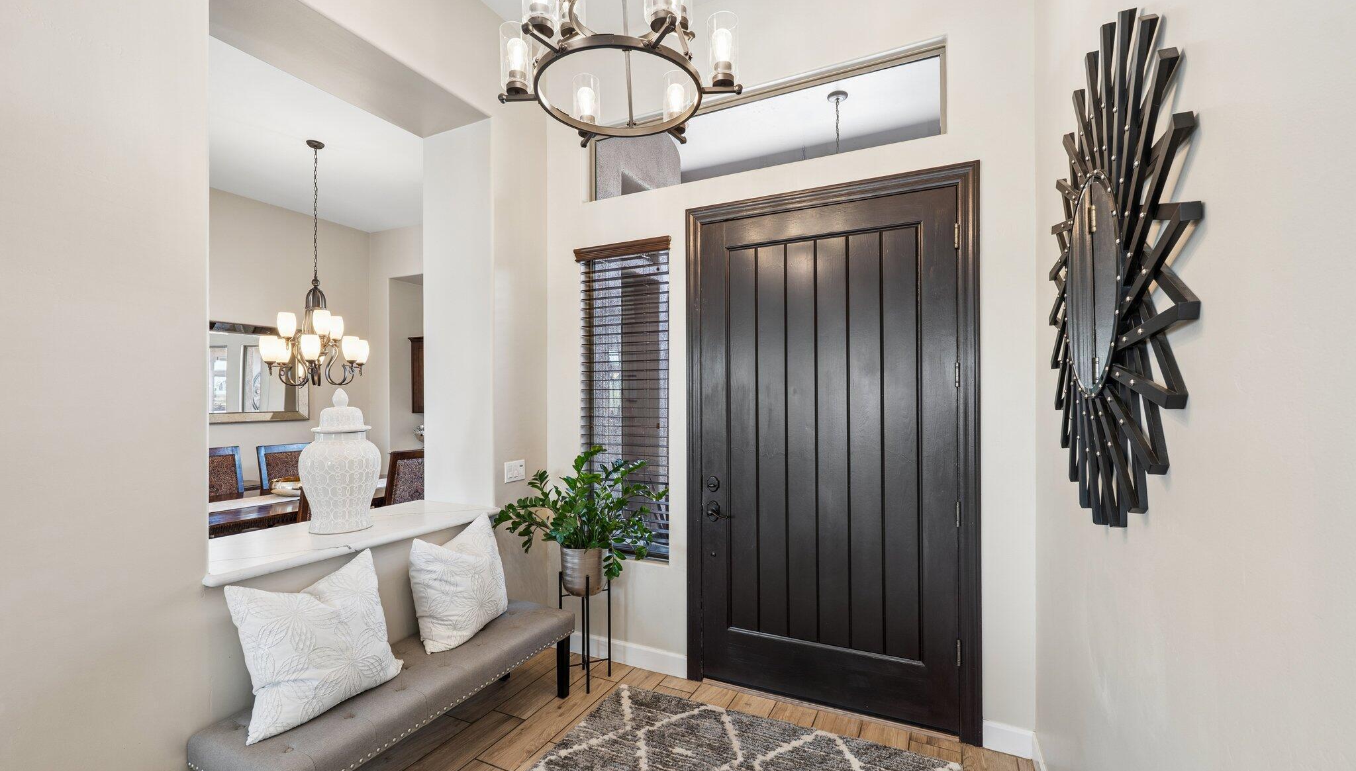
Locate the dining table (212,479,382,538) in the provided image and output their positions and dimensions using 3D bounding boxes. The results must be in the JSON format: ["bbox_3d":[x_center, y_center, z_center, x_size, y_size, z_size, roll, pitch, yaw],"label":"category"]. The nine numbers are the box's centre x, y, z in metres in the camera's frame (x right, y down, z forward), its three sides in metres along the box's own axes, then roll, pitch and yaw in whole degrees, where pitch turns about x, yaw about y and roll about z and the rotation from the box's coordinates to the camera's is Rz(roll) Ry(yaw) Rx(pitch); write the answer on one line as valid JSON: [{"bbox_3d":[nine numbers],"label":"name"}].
[{"bbox_3d":[-2.820,1.225,4.100,1.150,0.770,2.150,-1,-1,31],"label":"dining table"}]

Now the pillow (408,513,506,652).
[{"bbox_3d":[-0.951,0.863,2.329,0.150,0.450,0.430,-25,-15,27],"label":"pillow"}]

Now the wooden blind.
[{"bbox_3d":[-0.300,0.083,3.045,0.600,1.800,0.100,0,-1,25],"label":"wooden blind"}]

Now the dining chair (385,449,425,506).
[{"bbox_3d":[-2.200,1.055,4.220,0.620,1.120,0.500,-1,-1,33],"label":"dining chair"}]

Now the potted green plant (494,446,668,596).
[{"bbox_3d":[-0.468,0.687,2.706,0.820,0.760,0.620,0,-1,26],"label":"potted green plant"}]

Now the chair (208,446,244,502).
[{"bbox_3d":[-3.390,1.050,3.880,0.620,1.120,0.500,0,-1,28],"label":"chair"}]

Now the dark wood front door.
[{"bbox_3d":[0.700,0.300,2.610,1.370,2.530,0.120,0,-1,24],"label":"dark wood front door"}]

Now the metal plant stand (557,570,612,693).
[{"bbox_3d":[-0.481,1.247,2.750,0.190,0.590,0.190,0,-1,26],"label":"metal plant stand"}]

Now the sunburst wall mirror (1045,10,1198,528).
[{"bbox_3d":[0.902,-0.209,1.145,0.060,0.980,0.970,0,-1,26],"label":"sunburst wall mirror"}]

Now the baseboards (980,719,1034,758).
[{"bbox_3d":[1.373,1.476,2.189,0.180,0.115,0.018,0,-1,26],"label":"baseboards"}]

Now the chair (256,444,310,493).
[{"bbox_3d":[-3.069,1.028,4.388,0.600,1.075,0.500,0,-1,26],"label":"chair"}]

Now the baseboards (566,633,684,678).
[{"bbox_3d":[-0.370,1.542,3.040,0.900,0.132,0.020,0,-1,25],"label":"baseboards"}]

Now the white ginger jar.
[{"bbox_3d":[-1.583,0.341,2.485,0.325,0.652,0.325,0,-1,0],"label":"white ginger jar"}]

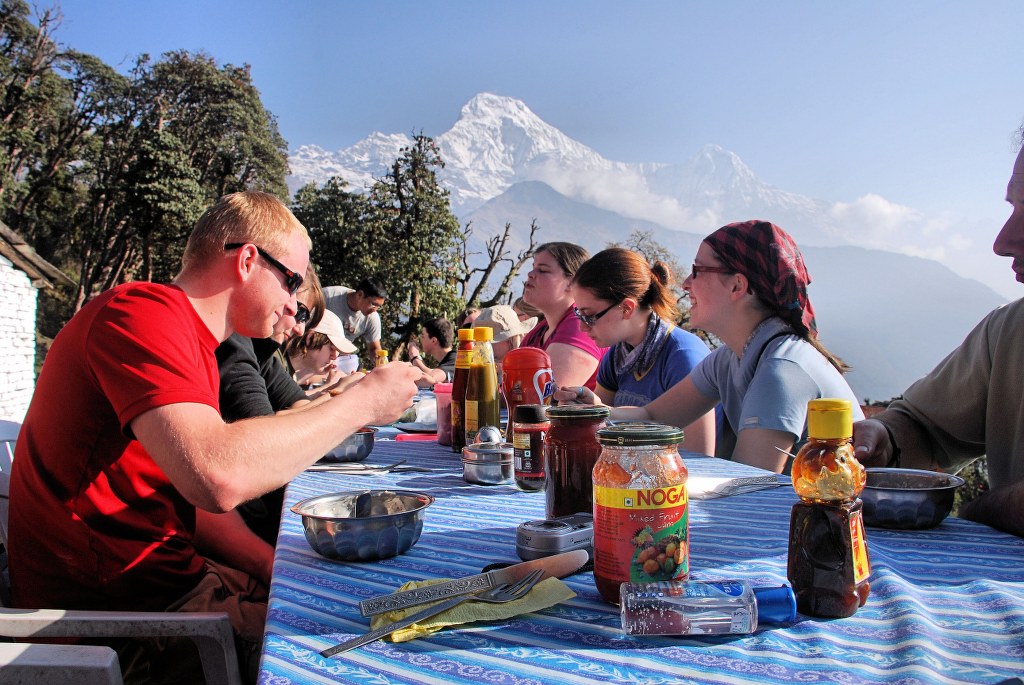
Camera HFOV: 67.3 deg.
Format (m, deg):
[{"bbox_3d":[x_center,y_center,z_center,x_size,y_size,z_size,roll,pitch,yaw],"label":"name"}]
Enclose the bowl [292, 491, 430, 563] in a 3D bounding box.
[{"bbox_3d":[-0.139,0.176,0.725,0.137,0.048,0.137,-1,0,0],"label":"bowl"}]

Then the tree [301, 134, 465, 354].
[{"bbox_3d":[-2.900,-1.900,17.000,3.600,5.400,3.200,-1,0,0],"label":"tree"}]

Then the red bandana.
[{"bbox_3d":[0.462,-0.119,1.430,0.215,0.215,0.170,-1,0,15],"label":"red bandana"}]

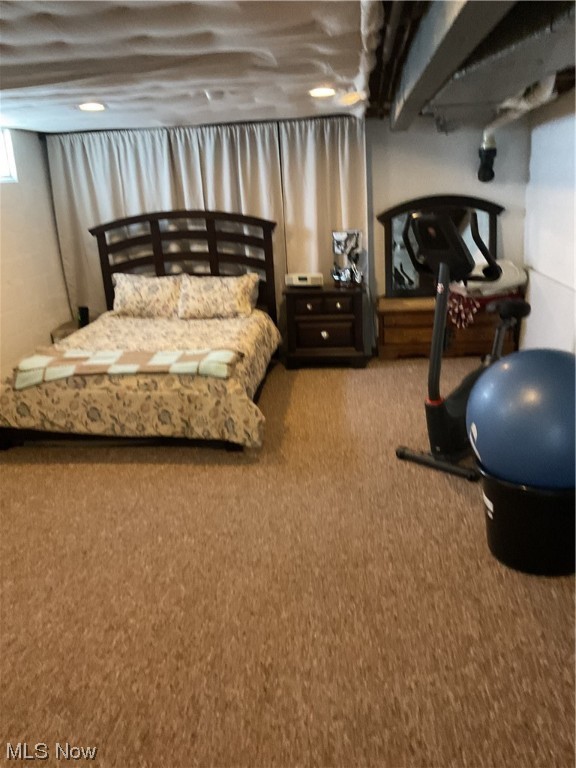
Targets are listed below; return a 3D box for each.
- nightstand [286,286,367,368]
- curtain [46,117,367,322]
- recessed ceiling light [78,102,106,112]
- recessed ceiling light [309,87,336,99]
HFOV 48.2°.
[{"bbox_3d":[0.346,-0.513,5.710,0.680,0.656,0.430,-1,17,6],"label":"nightstand"},{"bbox_3d":[-0.716,-1.256,5.918,2.870,2.060,0.130,-1,17,6],"label":"curtain"},{"bbox_3d":[-1.305,-1.846,4.296,0.180,0.040,0.180,-1,17,6],"label":"recessed ceiling light"},{"bbox_3d":[0.222,-1.875,4.139,0.180,0.040,0.180,-1,17,6],"label":"recessed ceiling light"}]

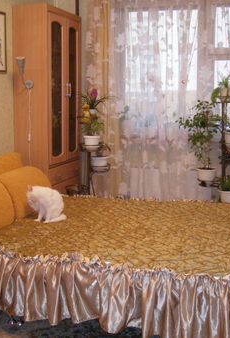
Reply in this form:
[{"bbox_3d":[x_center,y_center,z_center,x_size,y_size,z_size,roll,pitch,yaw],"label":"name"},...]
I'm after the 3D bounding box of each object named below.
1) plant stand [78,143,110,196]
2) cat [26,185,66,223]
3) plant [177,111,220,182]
[{"bbox_3d":[-0.214,0.185,4.692,0.312,0.923,0.312,4,10,18],"label":"plant stand"},{"bbox_3d":[-0.505,0.244,3.346,0.284,0.263,0.185,0,9,-3],"label":"cat"},{"bbox_3d":[0.779,-0.238,4.246,0.398,0.753,0.369,4,10,18],"label":"plant"}]

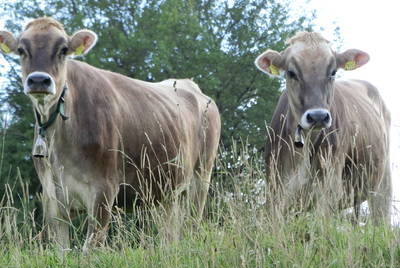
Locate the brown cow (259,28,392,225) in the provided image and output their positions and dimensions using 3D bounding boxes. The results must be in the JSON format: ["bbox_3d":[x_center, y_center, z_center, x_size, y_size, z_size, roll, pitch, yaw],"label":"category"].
[{"bbox_3d":[0.680,0.210,17.700,0.570,1.390,1.980,-1,-2,14],"label":"brown cow"}]

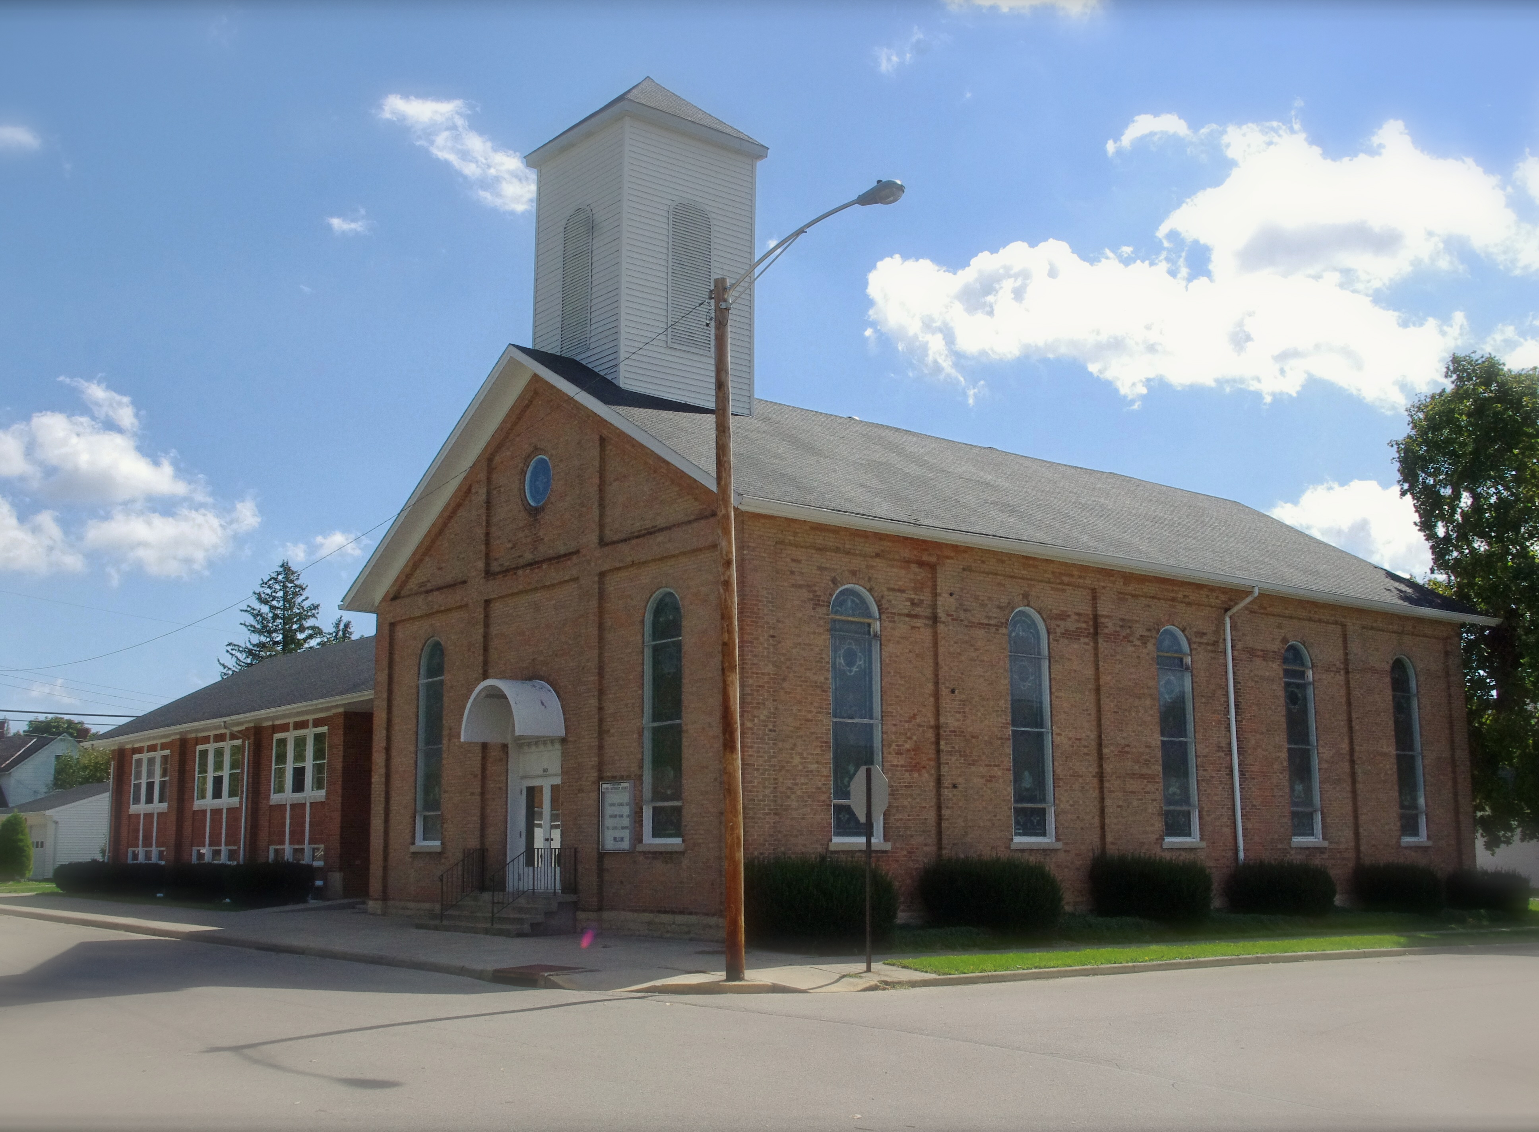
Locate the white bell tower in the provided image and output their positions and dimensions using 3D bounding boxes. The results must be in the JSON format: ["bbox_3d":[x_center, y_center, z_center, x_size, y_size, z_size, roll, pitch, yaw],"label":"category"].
[{"bbox_3d":[-2.627,-6.829,34.222,3.670,7.650,3.740,8,-12,-38],"label":"white bell tower"}]

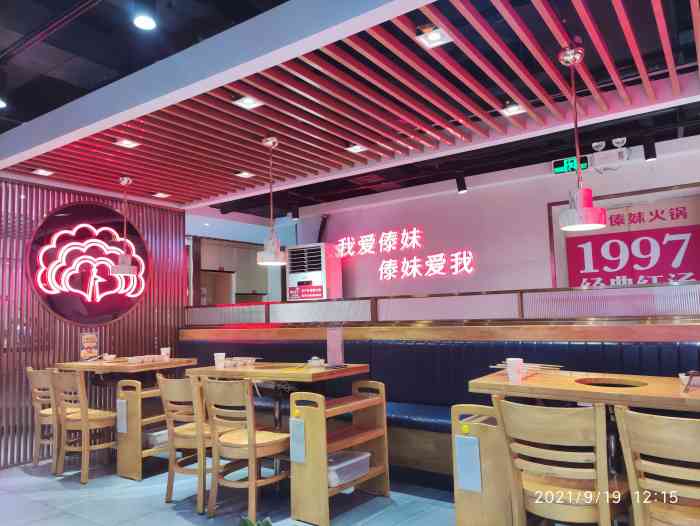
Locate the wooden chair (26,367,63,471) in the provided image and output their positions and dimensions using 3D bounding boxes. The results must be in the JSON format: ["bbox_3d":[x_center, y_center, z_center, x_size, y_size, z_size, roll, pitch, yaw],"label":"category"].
[{"bbox_3d":[-2.329,1.228,4.270,0.391,0.788,0.431,-5,-7,35],"label":"wooden chair"}]

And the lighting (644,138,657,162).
[{"bbox_3d":[2.374,-0.888,4.152,0.086,0.186,0.086,-5,-7,35],"label":"lighting"}]

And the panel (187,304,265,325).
[{"bbox_3d":[-1.270,0.527,5.337,1.170,0.187,0.035,-5,-7,35],"label":"panel"}]

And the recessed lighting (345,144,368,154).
[{"bbox_3d":[0.051,-0.833,3.800,0.129,0.040,0.129,-5,-7,35],"label":"recessed lighting"}]

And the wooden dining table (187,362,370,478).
[{"bbox_3d":[-0.474,1.077,3.464,1.020,0.781,0.620,-5,-7,35],"label":"wooden dining table"}]

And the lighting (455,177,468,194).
[{"bbox_3d":[0.888,-0.645,4.236,0.075,0.134,0.075,-5,-7,35],"label":"lighting"}]

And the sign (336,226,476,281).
[{"bbox_3d":[0.556,-0.093,6.076,1.791,0.599,0.050,-5,-7,35],"label":"sign"}]

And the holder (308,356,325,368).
[{"bbox_3d":[-0.215,0.632,3.355,0.105,0.069,0.090,-5,-7,35],"label":"holder"}]

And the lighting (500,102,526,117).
[{"bbox_3d":[0.996,-0.935,3.204,0.125,0.039,0.125,-5,-7,35],"label":"lighting"}]

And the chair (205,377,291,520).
[{"bbox_3d":[-0.543,1.036,3.049,0.410,0.786,0.480,-5,-7,35],"label":"chair"}]

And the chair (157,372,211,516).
[{"bbox_3d":[-0.937,1.097,3.329,0.391,0.793,0.431,-5,-7,35],"label":"chair"}]

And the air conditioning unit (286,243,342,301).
[{"bbox_3d":[-0.387,0.776,6.174,0.571,1.930,0.330,-5,-7,35],"label":"air conditioning unit"}]

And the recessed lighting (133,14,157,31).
[{"bbox_3d":[-1.096,-1.277,2.811,0.125,0.045,0.125,-2,-5,0],"label":"recessed lighting"}]

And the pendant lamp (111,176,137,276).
[{"bbox_3d":[-1.971,-0.323,4.601,0.210,0.860,0.210,-5,-7,35],"label":"pendant lamp"}]

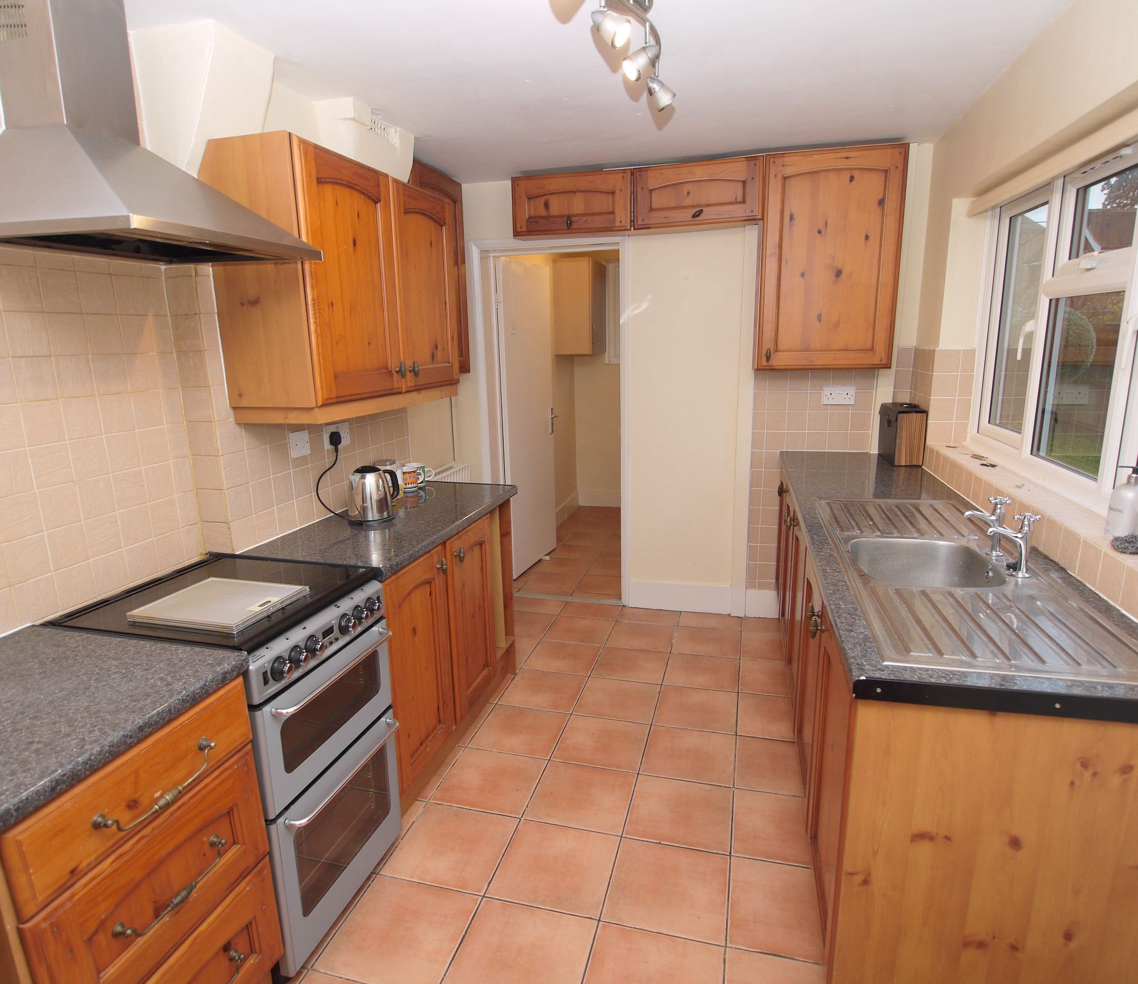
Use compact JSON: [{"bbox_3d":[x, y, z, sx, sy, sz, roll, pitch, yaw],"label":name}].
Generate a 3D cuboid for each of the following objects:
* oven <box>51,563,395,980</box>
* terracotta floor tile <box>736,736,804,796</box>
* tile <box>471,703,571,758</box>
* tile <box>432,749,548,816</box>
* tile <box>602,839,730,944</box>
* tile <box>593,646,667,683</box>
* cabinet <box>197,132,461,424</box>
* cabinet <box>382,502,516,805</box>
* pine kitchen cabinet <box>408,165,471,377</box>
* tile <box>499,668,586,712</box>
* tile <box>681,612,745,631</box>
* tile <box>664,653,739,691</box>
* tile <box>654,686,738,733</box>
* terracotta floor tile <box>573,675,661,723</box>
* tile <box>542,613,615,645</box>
[{"bbox_3d":[-0.868,0.696,1.905,0.625,0.888,0.550,3,14,16],"label":"oven"},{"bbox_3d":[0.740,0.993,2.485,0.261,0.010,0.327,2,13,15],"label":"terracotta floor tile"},{"bbox_3d":[-0.188,0.957,2.728,0.327,0.010,0.327,2,13,15],"label":"tile"},{"bbox_3d":[-0.273,1.011,2.387,0.325,0.010,0.325,2,13,15],"label":"tile"},{"bbox_3d":[0.283,1.123,1.936,0.327,0.010,0.327,2,13,15],"label":"tile"},{"bbox_3d":[0.298,0.827,3.254,0.328,0.010,0.328,3,13,15],"label":"tile"},{"bbox_3d":[-0.724,-0.678,2.374,0.295,0.769,1.002,2,13,15],"label":"cabinet"},{"bbox_3d":[-0.649,0.525,2.659,0.530,0.810,1.050,3,14,16],"label":"cabinet"},{"bbox_3d":[-0.722,-1.004,3.202,0.310,0.900,0.500,2,13,15],"label":"pine kitchen cabinet"},{"bbox_3d":[-0.103,0.886,3.040,0.327,0.010,0.327,2,13,15],"label":"tile"},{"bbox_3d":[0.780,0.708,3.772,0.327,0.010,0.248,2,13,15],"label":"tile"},{"bbox_3d":[0.620,0.842,3.169,0.328,0.010,0.328,3,13,15],"label":"tile"},{"bbox_3d":[0.531,0.902,2.842,0.325,0.010,0.325,2,13,15],"label":"tile"},{"bbox_3d":[0.214,0.899,2.949,0.328,0.010,0.328,3,13,15],"label":"terracotta floor tile"},{"bbox_3d":[0.059,0.741,3.644,0.328,0.010,0.328,3,13,15],"label":"tile"}]

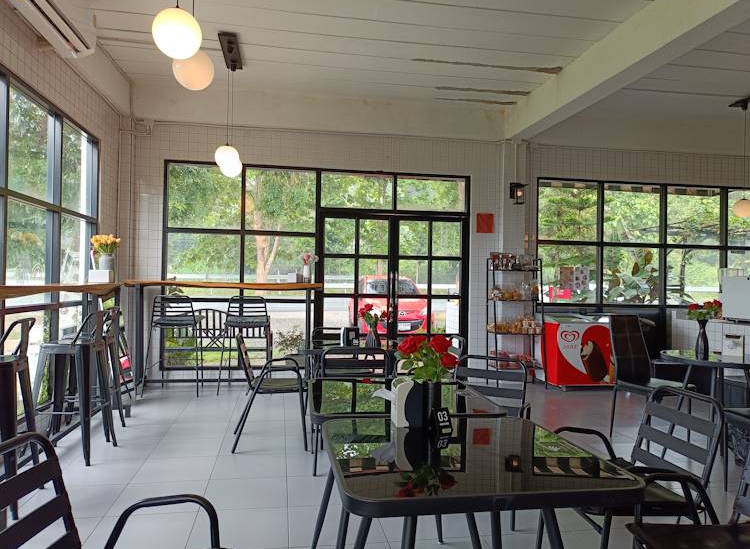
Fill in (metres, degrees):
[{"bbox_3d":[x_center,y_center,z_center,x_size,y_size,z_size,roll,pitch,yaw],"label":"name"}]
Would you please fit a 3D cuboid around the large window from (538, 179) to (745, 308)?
[{"bbox_3d":[3.792,-0.372,7.164,3.540,1.638,0.106,1,-1,-10],"label":"large window"}]

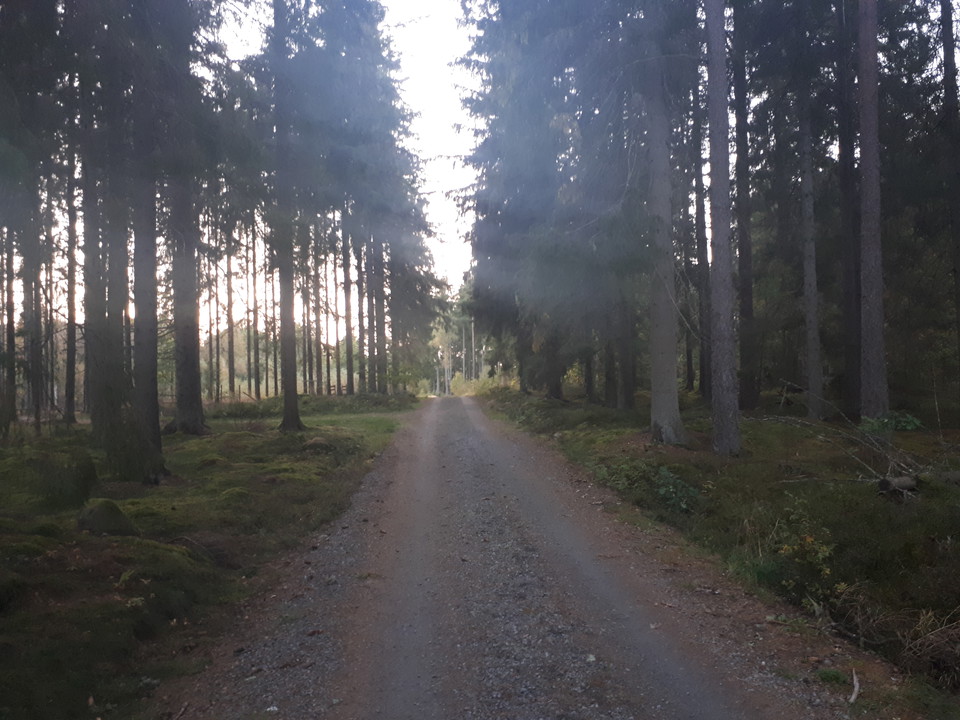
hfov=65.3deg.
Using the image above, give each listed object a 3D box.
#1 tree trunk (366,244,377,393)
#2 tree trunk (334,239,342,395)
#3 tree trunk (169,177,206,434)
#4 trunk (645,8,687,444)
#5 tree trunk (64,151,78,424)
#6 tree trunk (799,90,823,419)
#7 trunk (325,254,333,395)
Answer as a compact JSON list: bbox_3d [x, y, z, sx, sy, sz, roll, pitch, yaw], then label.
[{"bbox_3d":[-6.242,-2.393,43.062,0.431,8.521,0.431,-1,-1,0],"label":"tree trunk"},{"bbox_3d":[-8.522,-2.625,45.068,0.331,9.401,0.331,-1,-1,0],"label":"tree trunk"},{"bbox_3d":[-7.642,-1.444,19.549,0.781,6.719,0.781,-1,-1,0],"label":"tree trunk"},{"bbox_3d":[3.375,-2.495,14.059,0.561,8.116,0.561,-1,-1,0],"label":"trunk"},{"bbox_3d":[-14.294,-2.537,26.069,0.347,9.556,0.347,-1,-1,0],"label":"tree trunk"},{"bbox_3d":[8.259,-2.656,18.759,0.350,8.237,0.350,-1,-1,0],"label":"tree trunk"},{"bbox_3d":[-9.363,-2.190,46.062,0.295,8.621,0.295,-1,-1,0],"label":"trunk"}]

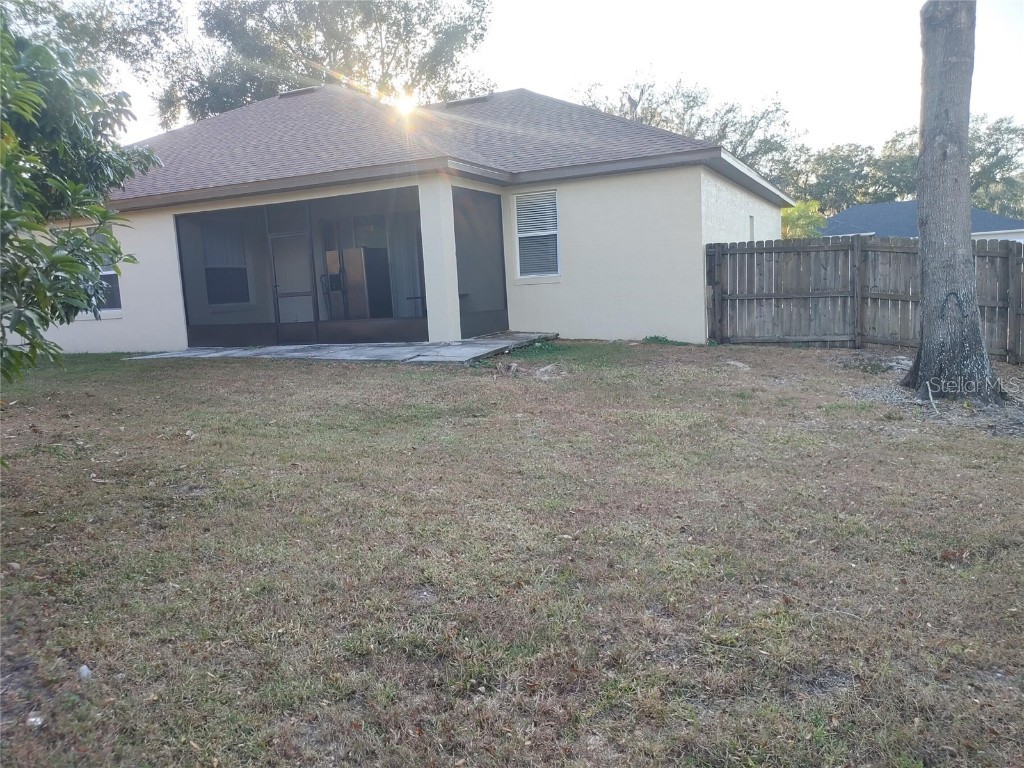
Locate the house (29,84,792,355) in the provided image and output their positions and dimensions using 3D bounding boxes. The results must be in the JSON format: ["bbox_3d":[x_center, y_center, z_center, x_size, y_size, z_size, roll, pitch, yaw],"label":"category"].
[{"bbox_3d":[-3.872,-5.089,21.933,20.970,7.080,15.230,0,9,25],"label":"house"}]

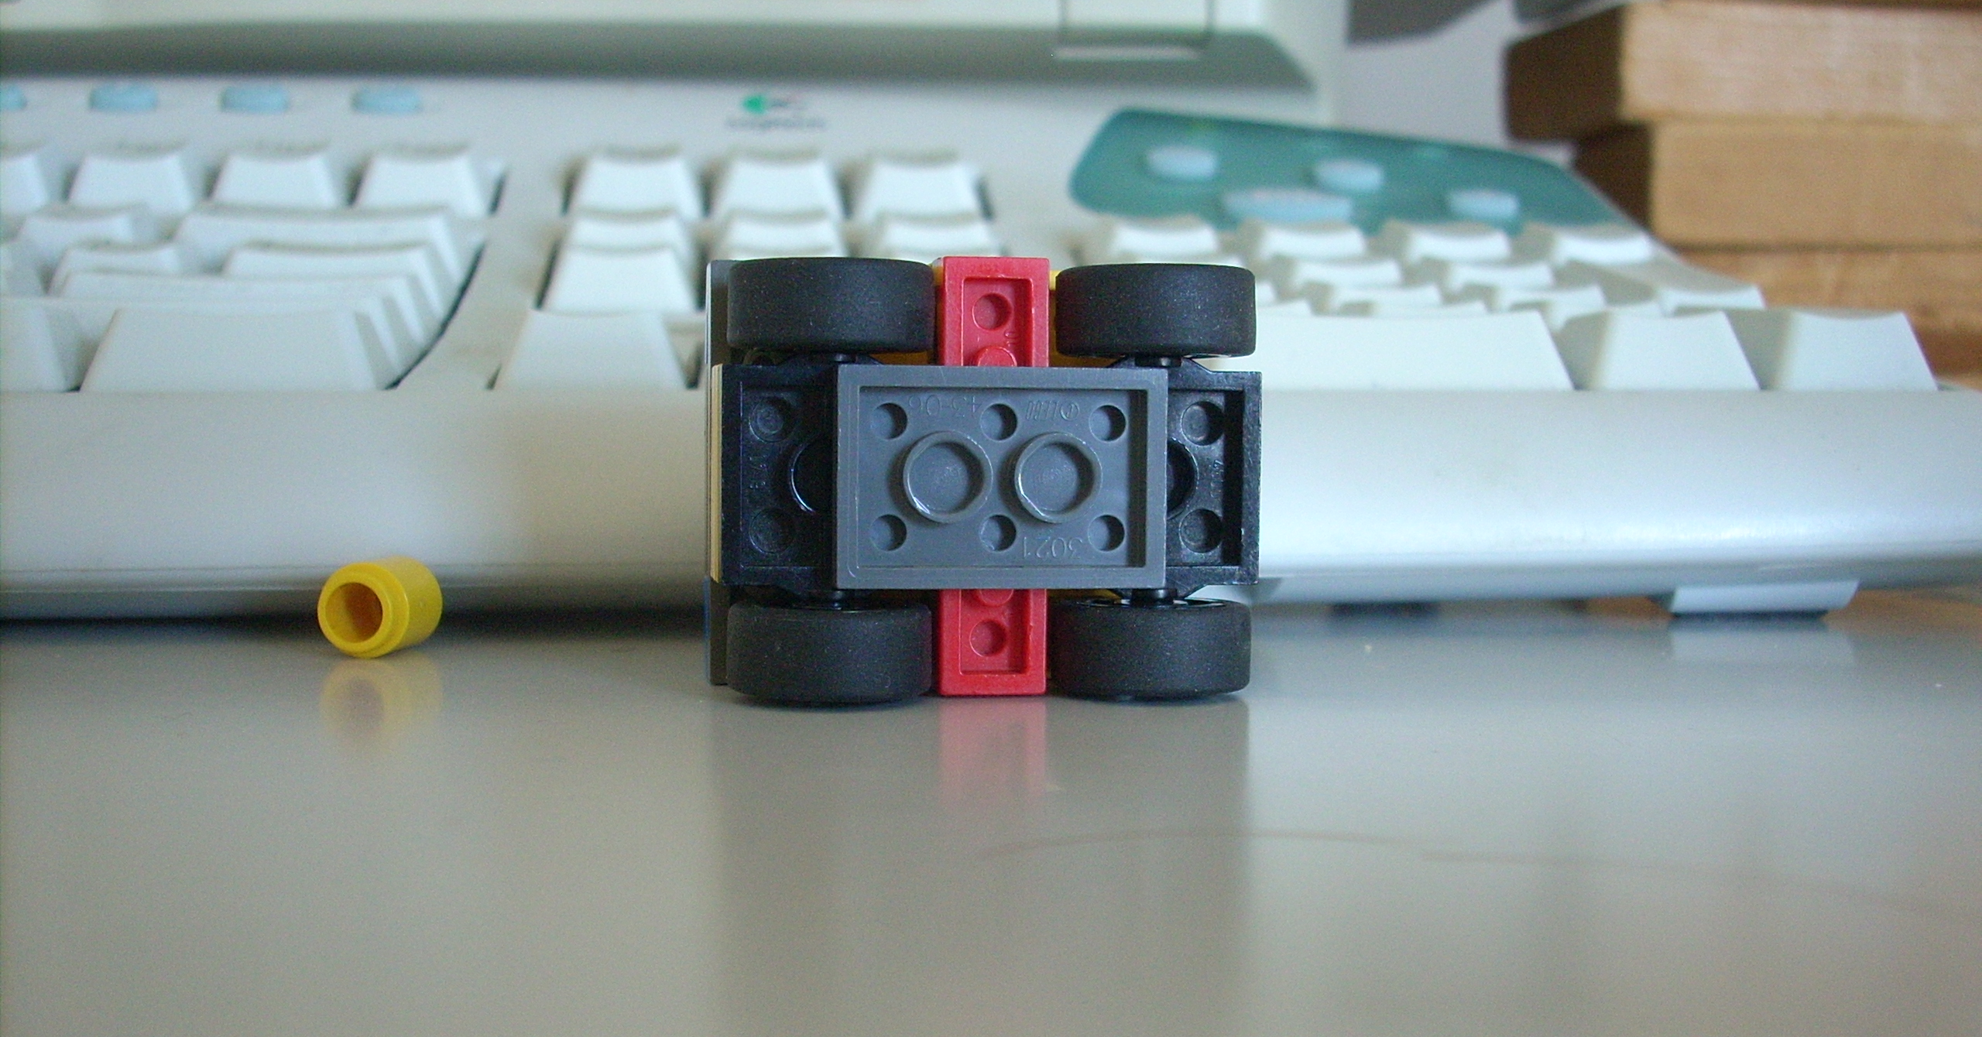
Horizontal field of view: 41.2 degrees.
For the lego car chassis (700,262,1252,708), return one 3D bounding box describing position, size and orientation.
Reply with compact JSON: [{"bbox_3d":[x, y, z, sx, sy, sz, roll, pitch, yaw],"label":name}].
[{"bbox_3d":[-0.001,-0.003,0.199,0.040,0.032,0.027,0,2,-9],"label":"lego car chassis"}]

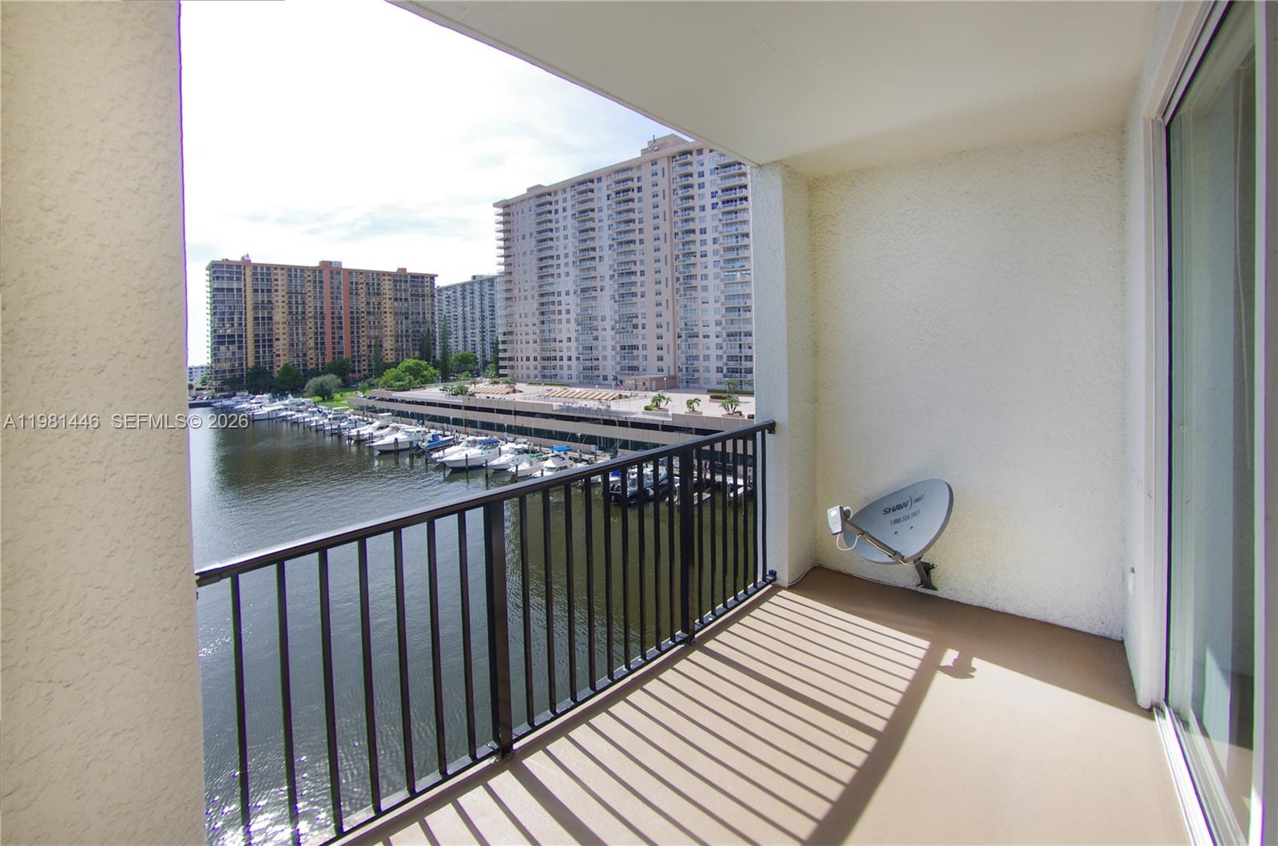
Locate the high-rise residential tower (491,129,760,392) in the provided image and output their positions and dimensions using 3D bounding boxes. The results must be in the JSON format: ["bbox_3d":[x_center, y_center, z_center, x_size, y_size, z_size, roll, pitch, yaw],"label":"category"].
[{"bbox_3d":[8.500,-41.000,140.000,114.000,64.000,21.000,2,6,39],"label":"high-rise residential tower"}]

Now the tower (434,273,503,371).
[{"bbox_3d":[-97.000,-64.000,354.000,112.000,64.000,21.000,2,6,39],"label":"tower"}]

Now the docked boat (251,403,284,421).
[{"bbox_3d":[-104.500,-3.000,150.500,3.200,4.300,9.500,2,5,38],"label":"docked boat"}]

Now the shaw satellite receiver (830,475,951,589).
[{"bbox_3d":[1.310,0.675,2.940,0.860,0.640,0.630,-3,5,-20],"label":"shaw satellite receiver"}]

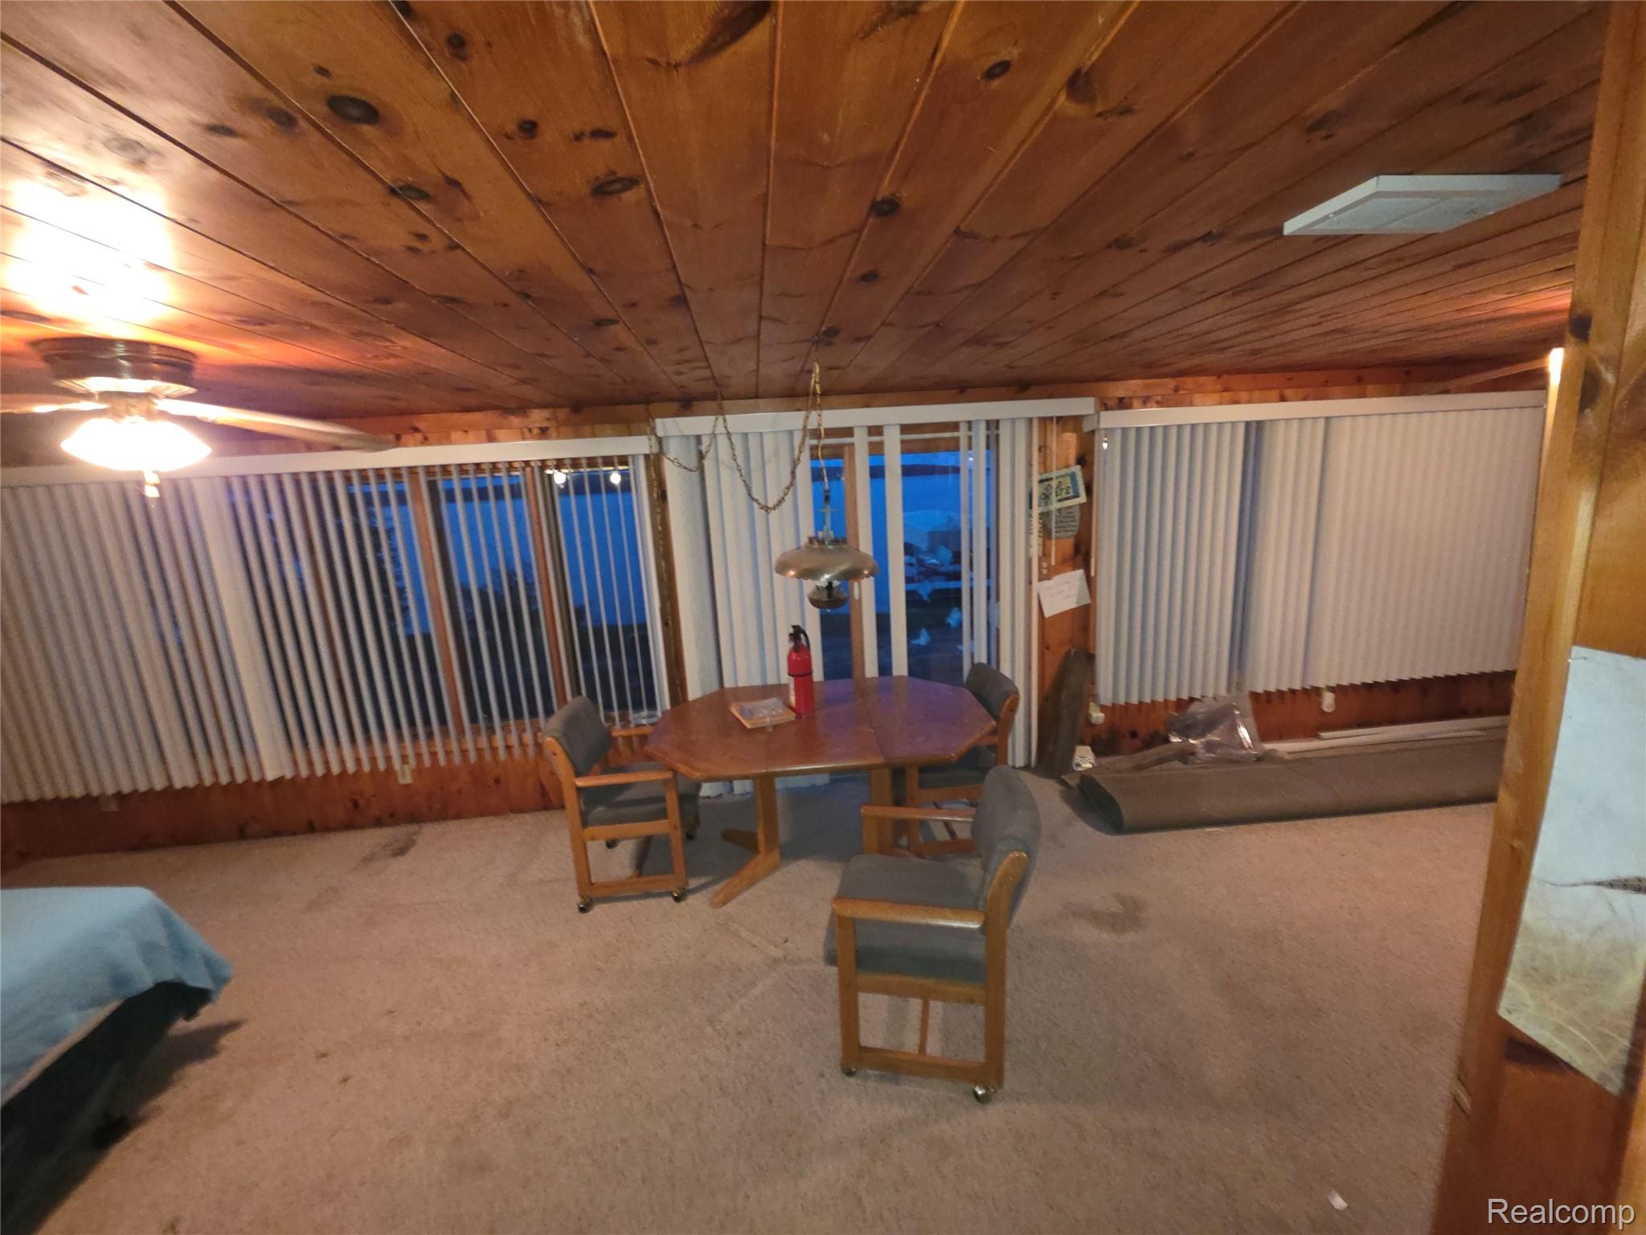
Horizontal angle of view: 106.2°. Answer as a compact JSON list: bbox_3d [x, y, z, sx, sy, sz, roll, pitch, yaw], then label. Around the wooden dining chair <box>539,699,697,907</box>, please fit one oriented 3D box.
[{"bbox_3d":[-0.903,0.818,2.911,0.630,0.834,0.540,-4,11,-3],"label":"wooden dining chair"}]

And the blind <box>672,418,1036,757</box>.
[{"bbox_3d":[0.227,-0.013,3.551,2.091,2.073,0.100,-4,11,-5],"label":"blind"}]

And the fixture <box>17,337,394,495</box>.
[{"bbox_3d":[-2.103,-0.593,1.885,1.320,0.430,1.320,-4,11,-5],"label":"fixture"}]

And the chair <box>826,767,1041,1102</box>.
[{"bbox_3d":[0.350,0.927,1.969,0.630,0.834,0.540,-1,11,13],"label":"chair"}]

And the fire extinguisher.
[{"bbox_3d":[-0.109,0.244,2.846,0.130,0.415,0.115,-7,12,-19],"label":"fire extinguisher"}]

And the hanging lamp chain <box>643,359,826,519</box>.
[{"bbox_3d":[-0.464,-0.751,2.862,0.200,0.593,1.373,-13,14,-40],"label":"hanging lamp chain"}]

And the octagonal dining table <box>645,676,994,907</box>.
[{"bbox_3d":[0.009,0.812,2.924,1.510,0.737,1.067,-4,11,-1],"label":"octagonal dining table"}]

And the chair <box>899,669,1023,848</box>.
[{"bbox_3d":[0.631,0.689,3.110,0.630,0.834,0.540,-4,11,-4],"label":"chair"}]

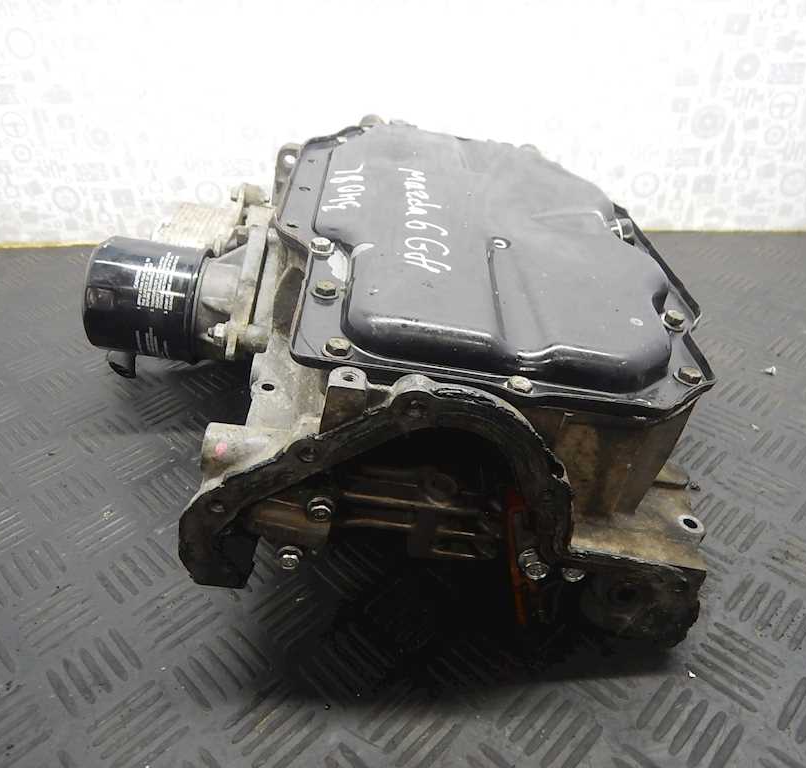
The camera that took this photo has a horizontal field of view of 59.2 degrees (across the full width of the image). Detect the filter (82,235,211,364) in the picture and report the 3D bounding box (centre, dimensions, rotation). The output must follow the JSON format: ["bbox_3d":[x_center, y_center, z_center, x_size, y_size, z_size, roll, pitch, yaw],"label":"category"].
[{"bbox_3d":[-0.169,-0.057,0.476,0.069,0.075,0.075,8,35,-9],"label":"filter"}]

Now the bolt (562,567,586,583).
[{"bbox_3d":[0.099,0.110,0.413,0.013,0.013,0.009,8,35,-9],"label":"bolt"}]

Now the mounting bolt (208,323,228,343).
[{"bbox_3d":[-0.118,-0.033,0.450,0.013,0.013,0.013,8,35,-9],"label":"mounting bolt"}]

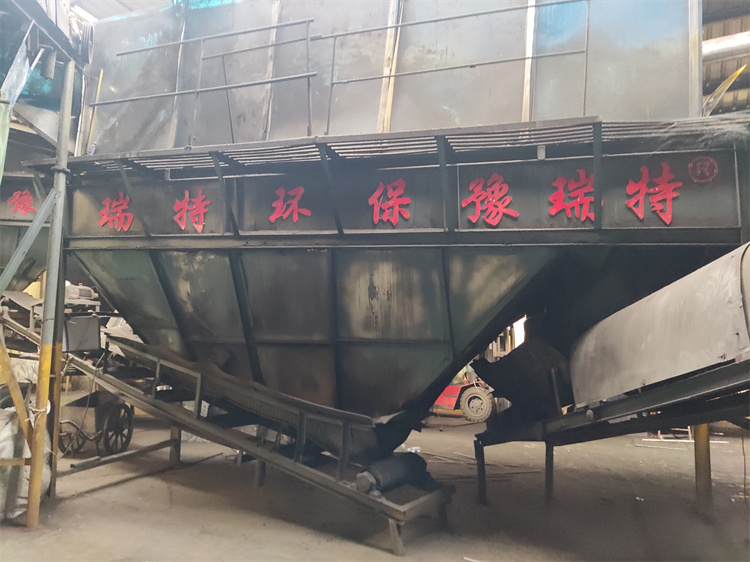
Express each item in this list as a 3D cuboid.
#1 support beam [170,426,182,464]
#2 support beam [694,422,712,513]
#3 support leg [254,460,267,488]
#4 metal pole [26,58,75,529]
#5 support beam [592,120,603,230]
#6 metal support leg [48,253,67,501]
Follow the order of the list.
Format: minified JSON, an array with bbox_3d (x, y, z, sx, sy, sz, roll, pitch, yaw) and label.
[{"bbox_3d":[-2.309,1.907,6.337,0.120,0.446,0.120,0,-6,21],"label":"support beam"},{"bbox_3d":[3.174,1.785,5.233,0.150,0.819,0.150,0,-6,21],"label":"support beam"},{"bbox_3d":[-1.146,1.948,5.453,0.090,0.274,0.095,6,-7,-41],"label":"support leg"},{"bbox_3d":[-2.630,0.028,4.433,0.105,3.824,0.105,0,-6,21],"label":"metal pole"},{"bbox_3d":[1.357,-0.624,3.290,0.055,0.716,0.055,0,30,21],"label":"support beam"},{"bbox_3d":[-2.943,0.876,5.019,0.090,2.282,0.090,0,-6,21],"label":"metal support leg"}]

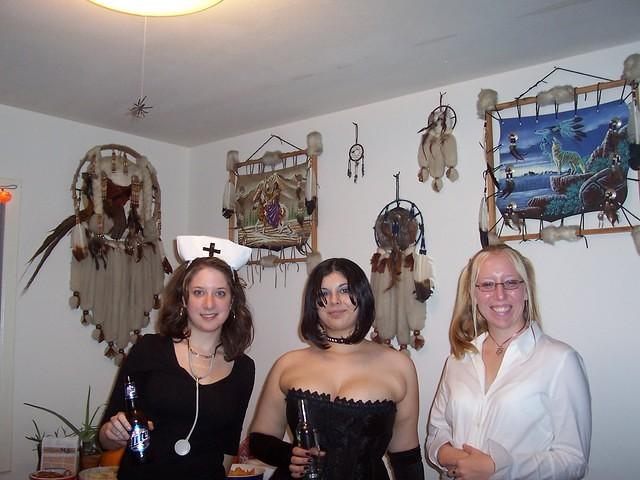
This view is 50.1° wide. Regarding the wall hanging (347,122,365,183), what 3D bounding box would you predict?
[{"bbox_3d":[0.122,-0.295,2.316,0.069,0.203,0.020,-5,-8,39],"label":"wall hanging"}]

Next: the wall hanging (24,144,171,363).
[{"bbox_3d":[-0.785,0.047,2.505,0.090,0.800,0.580,-5,-8,39],"label":"wall hanging"}]

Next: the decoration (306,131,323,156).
[{"bbox_3d":[-0.020,-0.339,2.412,0.053,0.088,0.050,-5,-8,39],"label":"decoration"}]

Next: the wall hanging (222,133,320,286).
[{"bbox_3d":[-0.184,-0.112,2.532,0.475,0.540,0.050,-5,-8,39],"label":"wall hanging"}]

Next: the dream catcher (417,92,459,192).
[{"bbox_3d":[0.362,-0.298,2.104,0.138,0.307,0.040,-5,-8,39],"label":"dream catcher"}]

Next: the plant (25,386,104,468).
[{"bbox_3d":[-0.810,0.623,2.170,0.250,0.300,0.200,2,-6,-20],"label":"plant"}]

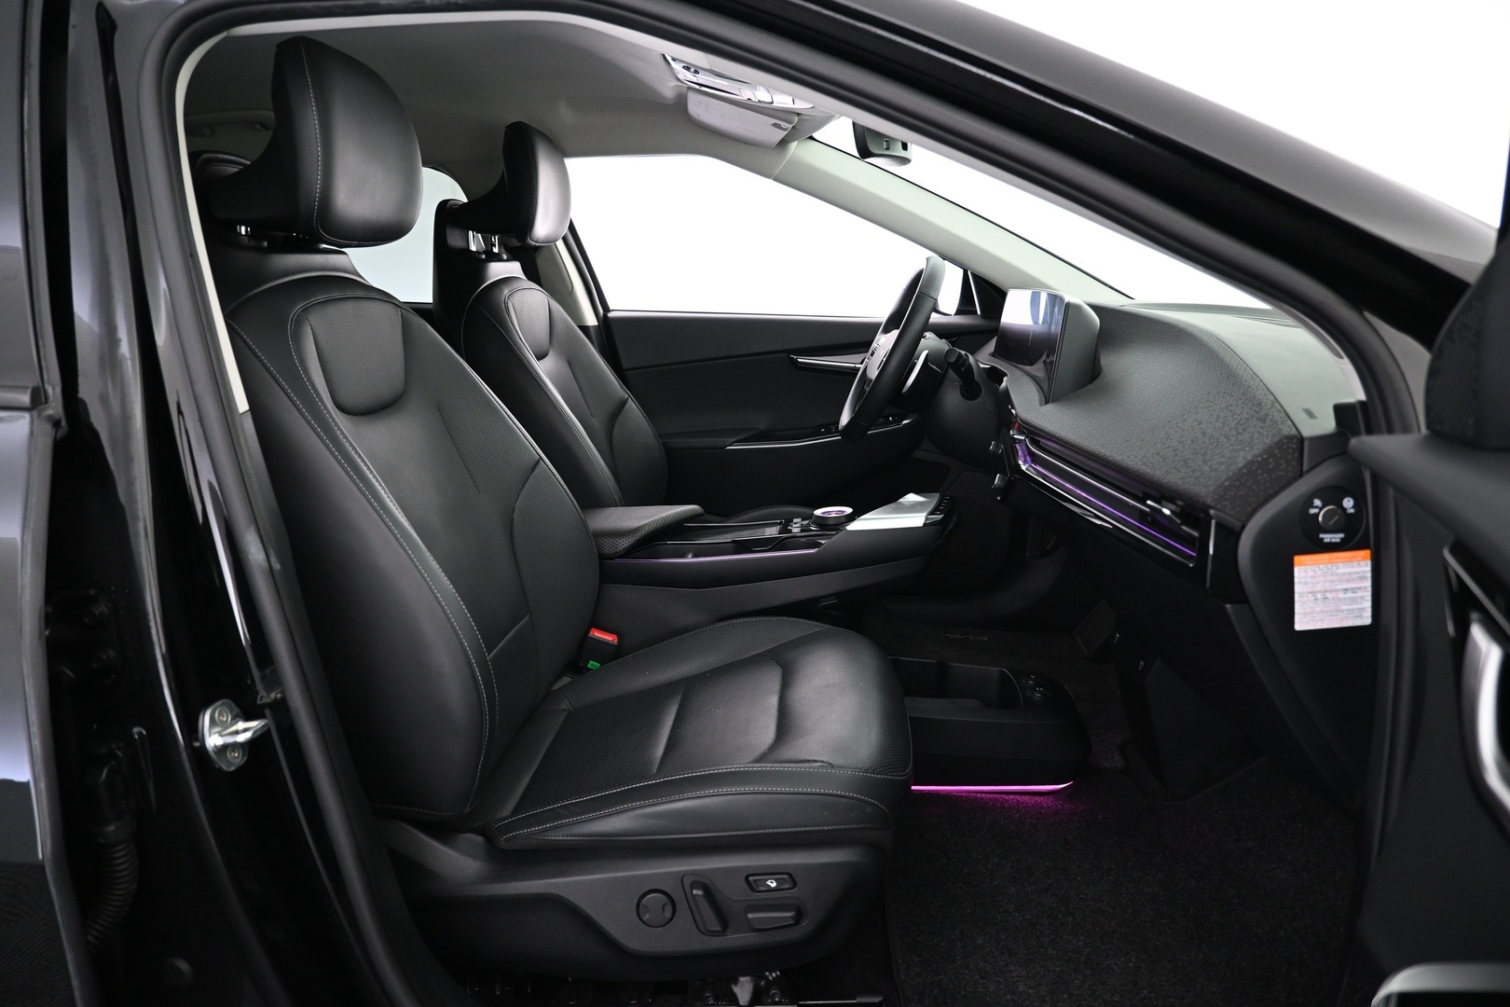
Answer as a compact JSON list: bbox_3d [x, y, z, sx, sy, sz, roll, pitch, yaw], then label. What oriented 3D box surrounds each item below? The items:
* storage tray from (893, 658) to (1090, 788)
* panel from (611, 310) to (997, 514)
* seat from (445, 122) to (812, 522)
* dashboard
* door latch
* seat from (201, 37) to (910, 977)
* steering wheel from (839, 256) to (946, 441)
[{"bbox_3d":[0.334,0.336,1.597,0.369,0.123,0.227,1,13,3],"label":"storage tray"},{"bbox_3d":[0.135,-0.155,2.202,0.919,0.530,0.121,1,13,3],"label":"panel"},{"bbox_3d":[-0.173,-0.213,1.884,0.803,0.951,0.555,1,13,3],"label":"seat"},{"bbox_3d":[0.634,-0.096,1.478,0.505,0.409,1.414,1,13,3],"label":"dashboard"},{"bbox_3d":[-0.404,0.179,0.780,0.037,0.055,0.042,4,14,17],"label":"door latch"},{"bbox_3d":[-0.236,-0.035,1.156,0.808,0.943,0.555,1,13,3],"label":"seat"},{"bbox_3d":[0.270,-0.269,1.845,0.095,0.365,0.368,27,14,-3],"label":"steering wheel"}]

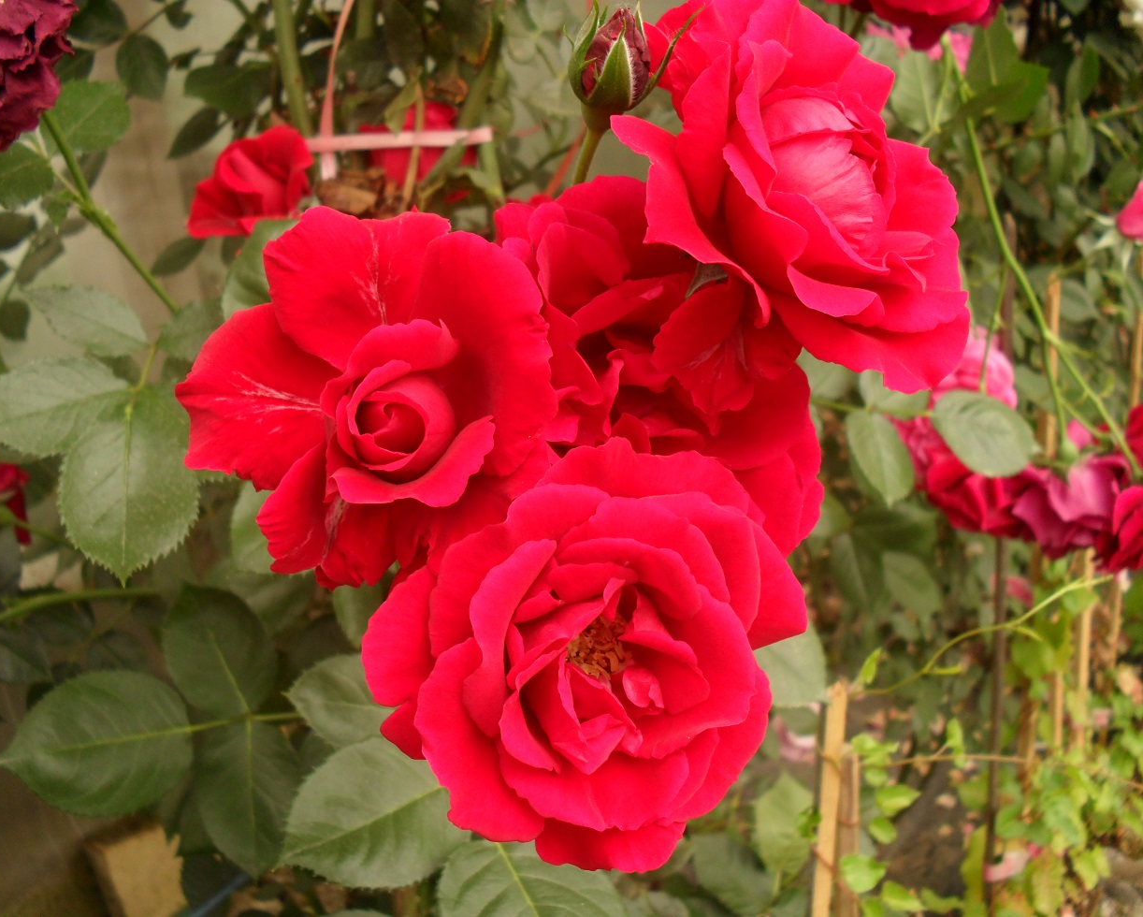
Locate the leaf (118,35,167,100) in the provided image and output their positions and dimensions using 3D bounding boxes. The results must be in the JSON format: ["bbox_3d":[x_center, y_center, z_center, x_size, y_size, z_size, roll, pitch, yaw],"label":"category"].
[{"bbox_3d":[-0.255,-0.233,0.735,0.031,0.046,0.009,-22,-13,-10],"label":"leaf"}]

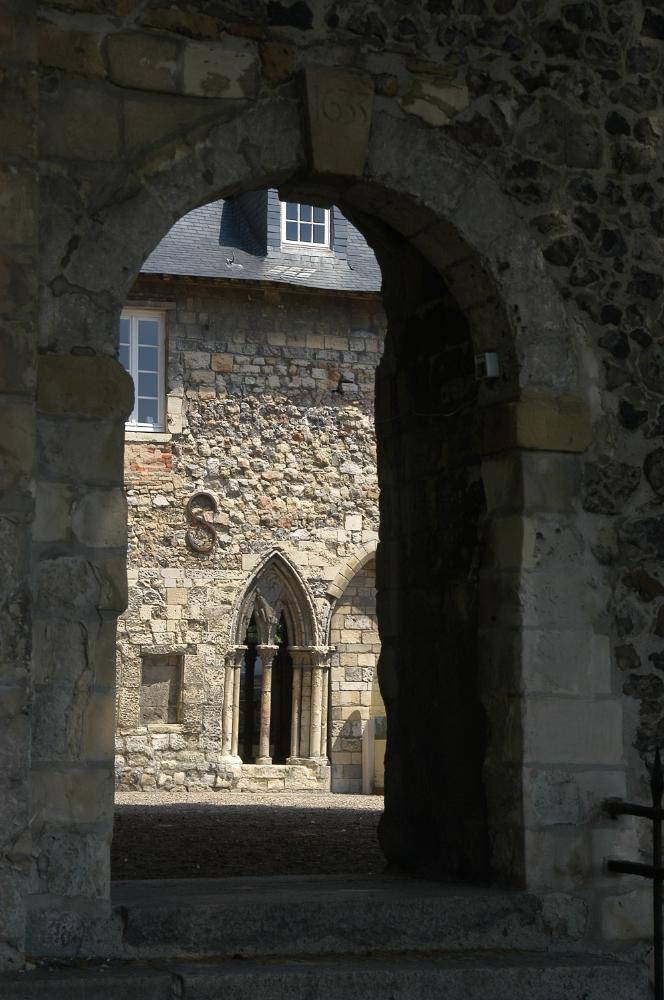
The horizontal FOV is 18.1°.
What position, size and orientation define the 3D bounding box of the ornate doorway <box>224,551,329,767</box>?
[{"bbox_3d":[-0.845,2.489,32.500,1.583,3.313,0.500,3,-7,-20],"label":"ornate doorway"}]

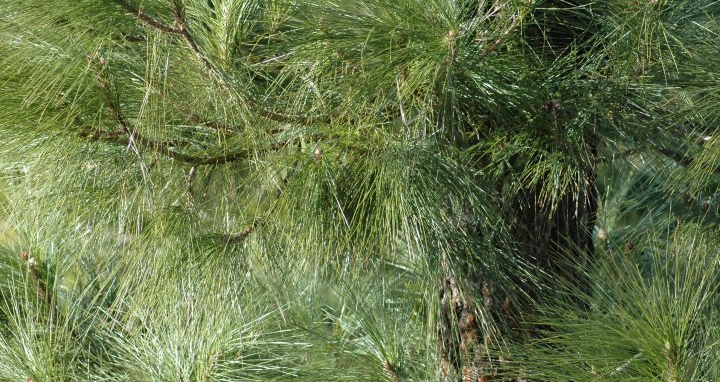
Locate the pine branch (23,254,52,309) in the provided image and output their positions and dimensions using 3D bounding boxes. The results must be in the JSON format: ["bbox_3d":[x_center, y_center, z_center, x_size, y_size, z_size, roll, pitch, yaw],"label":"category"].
[{"bbox_3d":[-0.624,0.175,6.500,0.025,0.120,0.025,-27,12,0],"label":"pine branch"}]

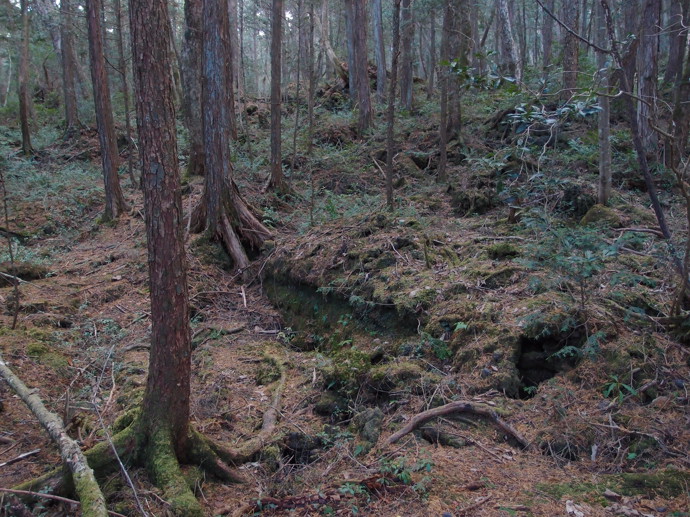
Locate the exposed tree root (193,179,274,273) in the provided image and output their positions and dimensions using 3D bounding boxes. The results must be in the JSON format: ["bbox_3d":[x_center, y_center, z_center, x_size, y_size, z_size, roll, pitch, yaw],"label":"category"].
[{"bbox_3d":[-1.343,-0.390,6.600,0.980,1.130,0.800,-1,6,0],"label":"exposed tree root"}]

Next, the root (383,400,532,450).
[{"bbox_3d":[0.736,1.093,3.650,0.970,0.260,0.240,-1,6,0],"label":"root"}]

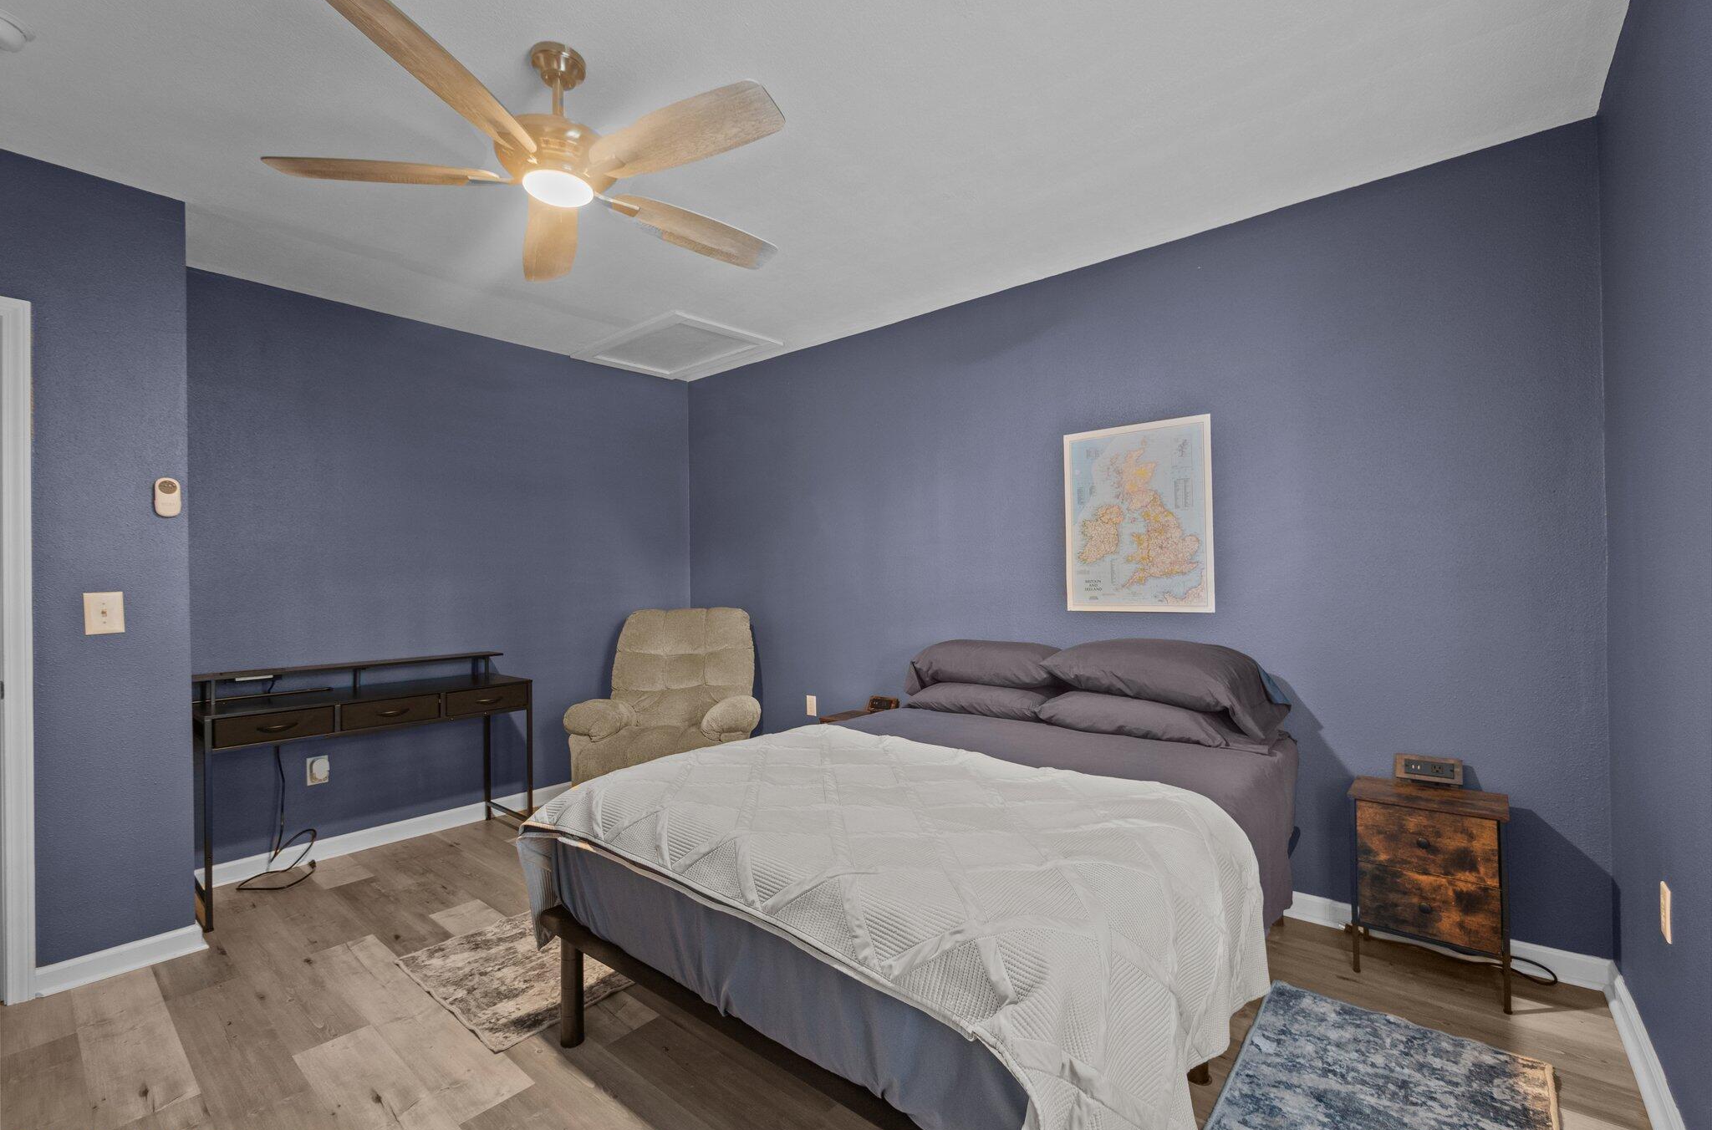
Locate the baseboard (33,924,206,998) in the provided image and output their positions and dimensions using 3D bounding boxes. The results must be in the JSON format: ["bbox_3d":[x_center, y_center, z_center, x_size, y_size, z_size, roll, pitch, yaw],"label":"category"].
[{"bbox_3d":[-2.314,1.246,2.197,0.015,0.092,0.370,-1,0,40],"label":"baseboard"}]

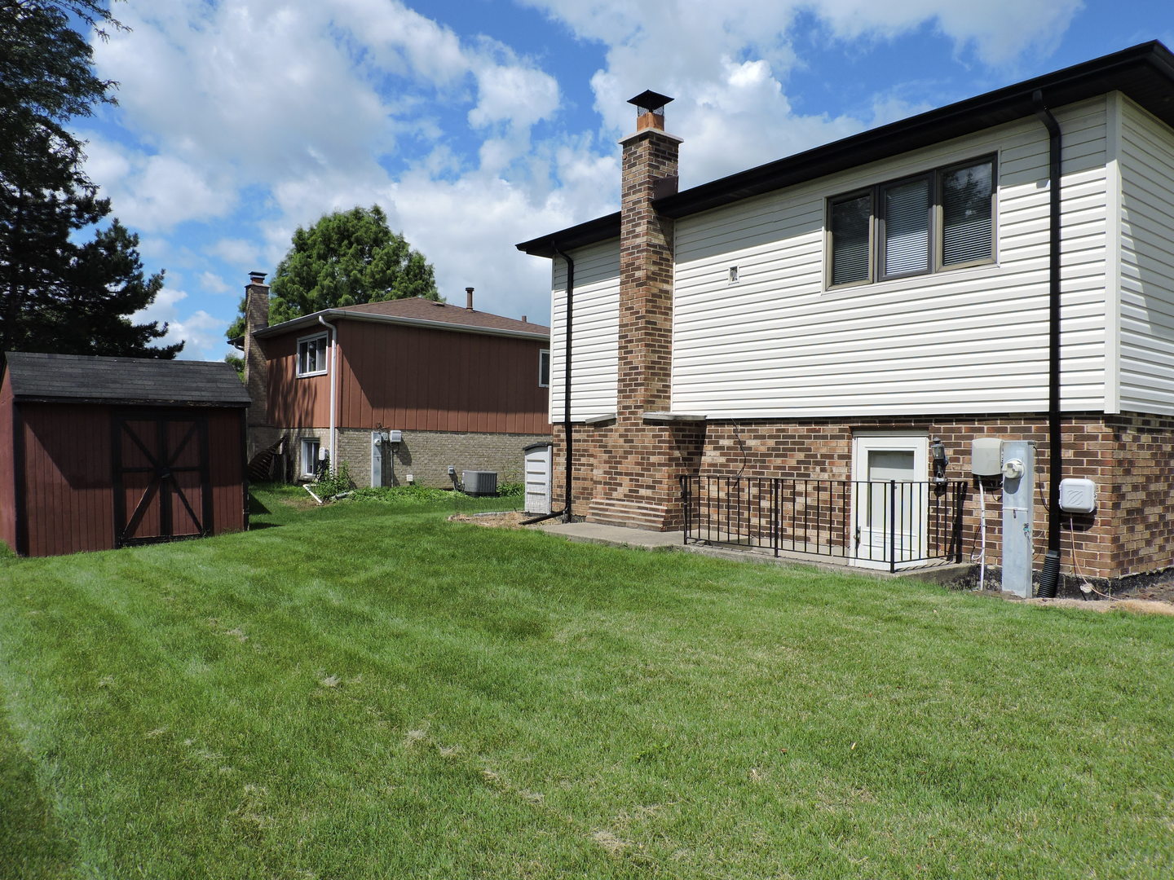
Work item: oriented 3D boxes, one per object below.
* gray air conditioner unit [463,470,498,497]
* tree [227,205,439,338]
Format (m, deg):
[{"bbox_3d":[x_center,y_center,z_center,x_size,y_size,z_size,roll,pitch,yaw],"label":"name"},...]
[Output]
[{"bbox_3d":[-2.833,1.141,21.511,0.660,0.630,0.660,1,0,-39],"label":"gray air conditioner unit"},{"bbox_3d":[-11.147,-4.359,35.996,9.600,11.950,9.600,1,0,-39],"label":"tree"}]

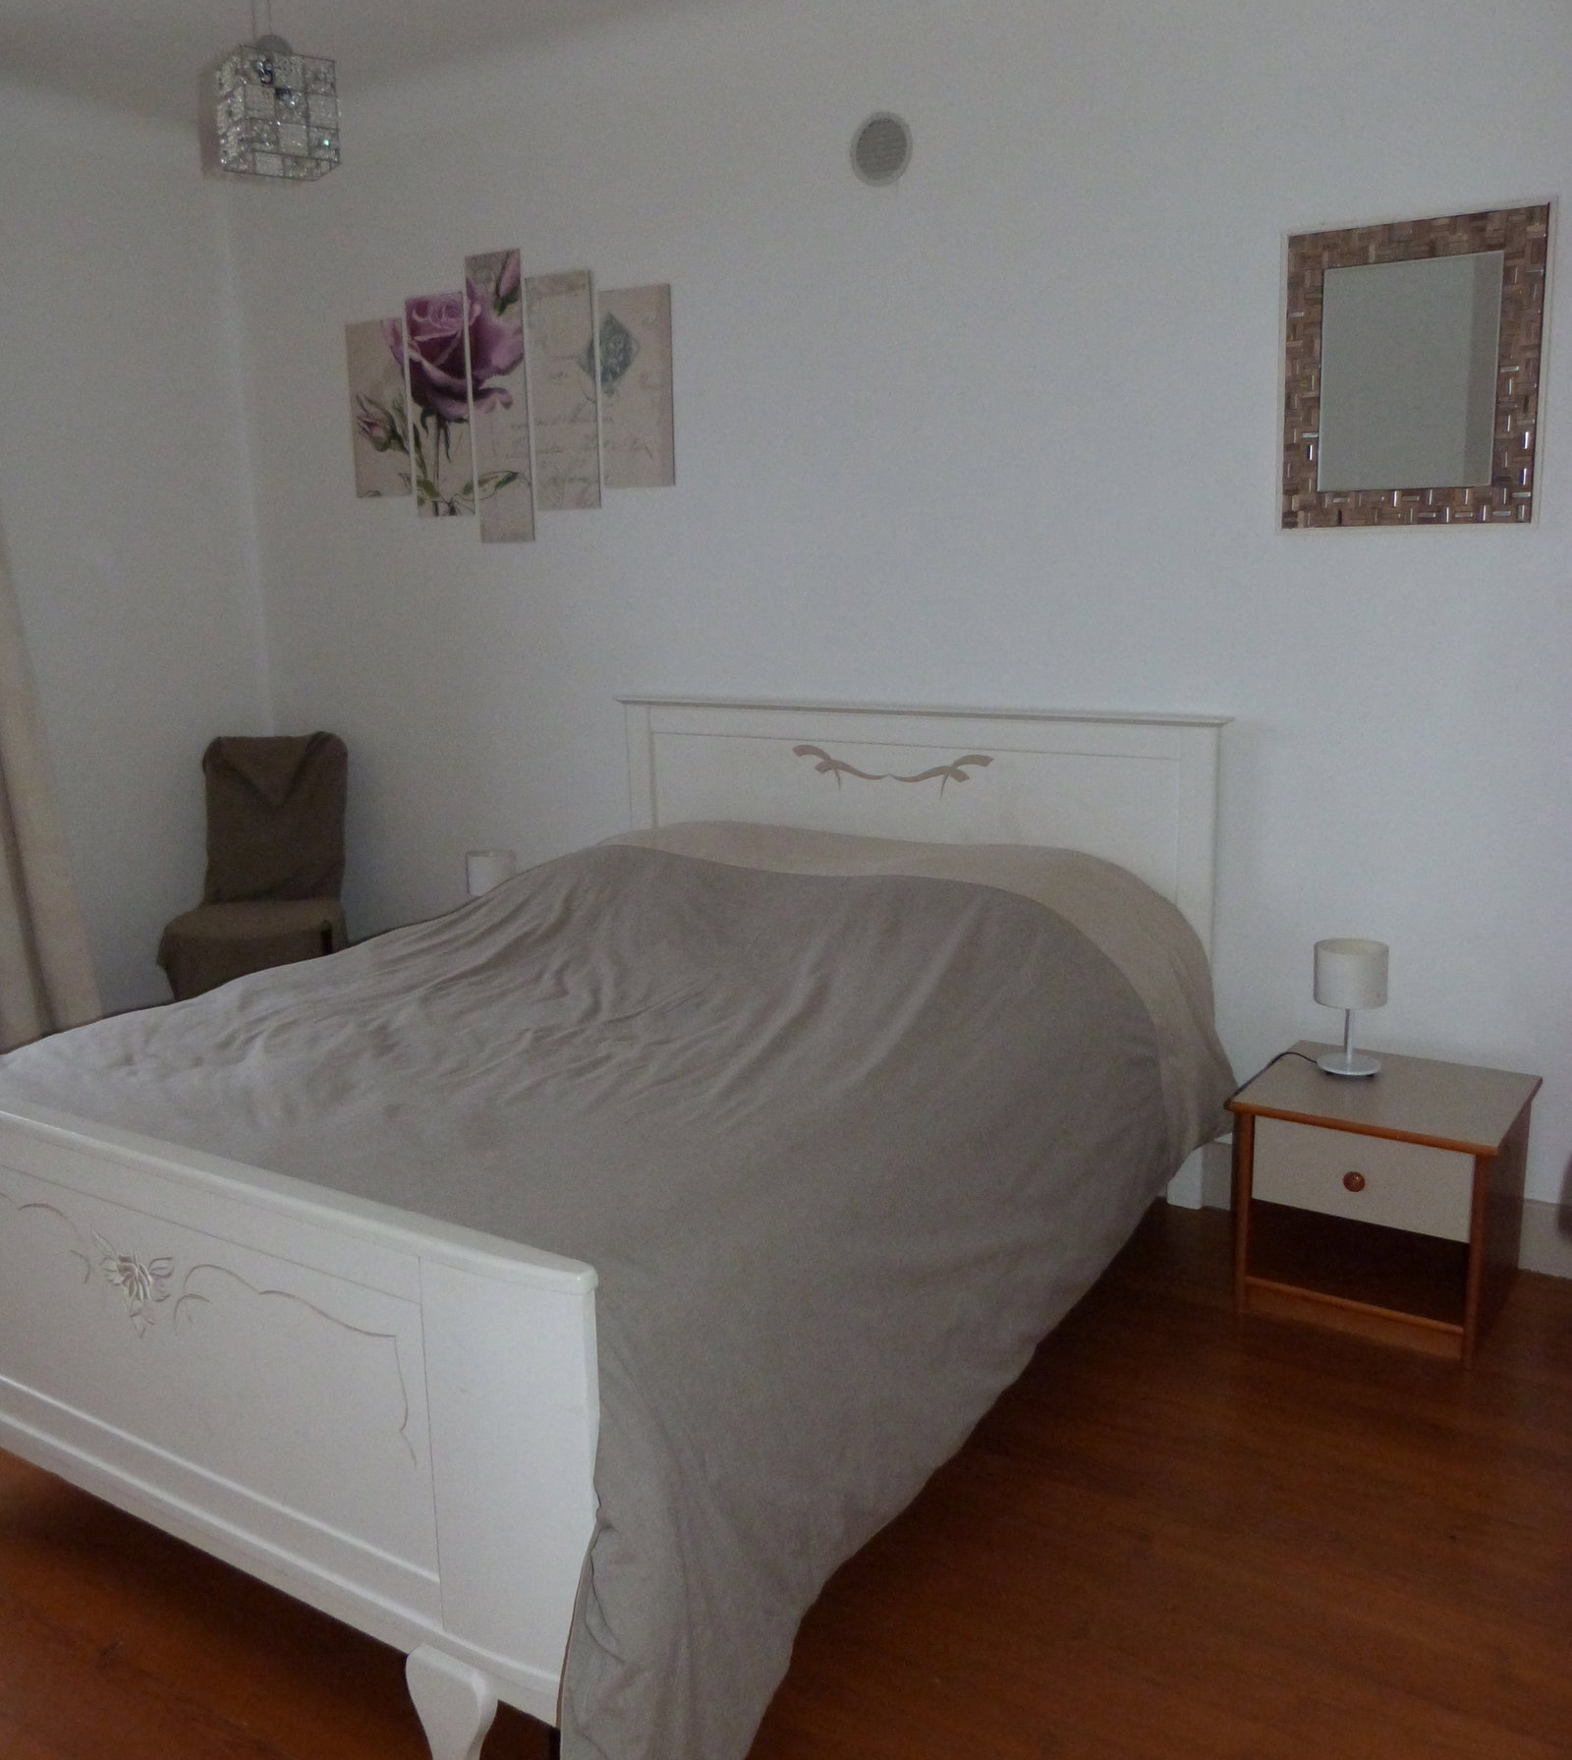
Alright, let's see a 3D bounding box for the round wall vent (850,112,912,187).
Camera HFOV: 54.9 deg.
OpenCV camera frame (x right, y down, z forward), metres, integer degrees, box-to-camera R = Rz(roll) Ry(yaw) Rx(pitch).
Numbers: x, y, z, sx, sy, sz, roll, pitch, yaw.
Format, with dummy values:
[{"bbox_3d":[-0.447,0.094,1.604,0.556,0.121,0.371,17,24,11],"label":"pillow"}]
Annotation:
[{"bbox_3d":[0.211,-1.616,3.351,0.157,0.157,0.020,6,11,33],"label":"round wall vent"}]

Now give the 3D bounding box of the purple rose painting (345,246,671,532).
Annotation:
[{"bbox_3d":[-0.756,-1.282,4.049,1.137,0.735,0.025,6,13,32],"label":"purple rose painting"}]

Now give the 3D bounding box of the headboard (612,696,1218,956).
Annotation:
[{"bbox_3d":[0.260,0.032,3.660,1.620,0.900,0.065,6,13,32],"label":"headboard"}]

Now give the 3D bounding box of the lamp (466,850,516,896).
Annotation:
[{"bbox_3d":[-0.802,0.053,4.155,0.141,0.253,0.141,6,13,32],"label":"lamp"}]

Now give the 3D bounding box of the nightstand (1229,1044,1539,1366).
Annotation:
[{"bbox_3d":[1.152,0.604,2.923,0.460,0.417,0.442,7,14,35],"label":"nightstand"}]

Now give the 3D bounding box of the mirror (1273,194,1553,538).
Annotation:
[{"bbox_3d":[1.183,-0.954,2.871,0.452,0.551,0.030,6,13,32],"label":"mirror"}]

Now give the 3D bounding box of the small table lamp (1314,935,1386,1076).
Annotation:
[{"bbox_3d":[1.105,0.255,2.962,0.142,0.253,0.142,6,13,32],"label":"small table lamp"}]

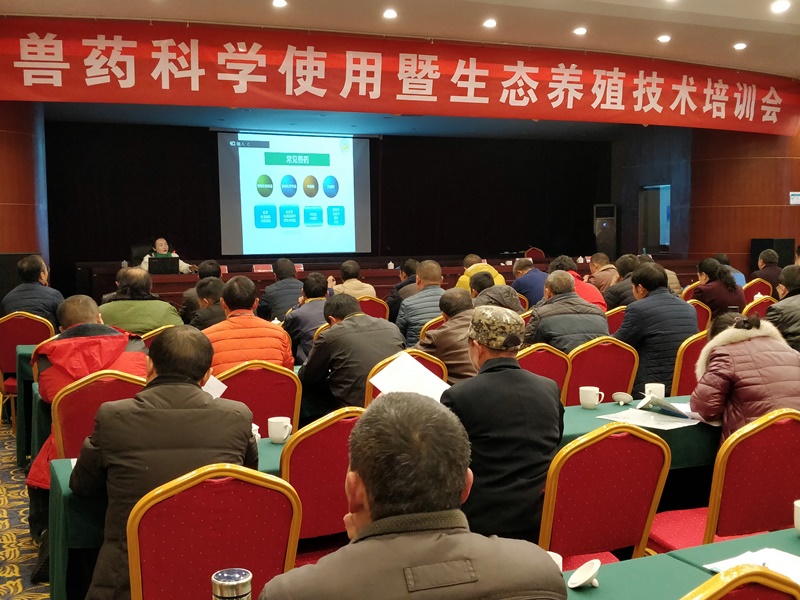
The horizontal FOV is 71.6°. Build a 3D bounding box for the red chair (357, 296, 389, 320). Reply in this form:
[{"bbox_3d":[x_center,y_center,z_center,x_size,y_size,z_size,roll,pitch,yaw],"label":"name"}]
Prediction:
[{"bbox_3d":[-0.376,0.396,5.485,0.450,0.920,0.560,-2,7,-16],"label":"red chair"}]

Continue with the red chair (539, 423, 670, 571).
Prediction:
[{"bbox_3d":[0.613,0.819,2.055,0.450,0.940,0.570,-2,7,-13],"label":"red chair"}]

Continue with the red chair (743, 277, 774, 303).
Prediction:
[{"bbox_3d":[4.229,0.188,6.925,0.450,0.920,0.560,-2,7,-16],"label":"red chair"}]

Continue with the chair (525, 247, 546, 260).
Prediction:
[{"bbox_3d":[2.740,-0.540,10.797,0.450,0.930,0.570,-2,7,-13],"label":"chair"}]

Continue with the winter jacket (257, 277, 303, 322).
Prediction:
[{"bbox_3d":[-1.068,0.116,5.103,0.520,0.660,0.450,-2,7,-14],"label":"winter jacket"}]

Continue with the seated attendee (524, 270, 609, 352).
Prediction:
[{"bbox_3d":[1.045,0.461,3.535,0.540,1.280,0.760,-2,7,-14],"label":"seated attendee"}]

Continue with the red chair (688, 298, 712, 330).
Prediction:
[{"bbox_3d":[2.451,0.425,5.058,0.450,0.920,0.560,-2,7,-16],"label":"red chair"}]

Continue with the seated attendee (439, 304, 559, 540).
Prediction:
[{"bbox_3d":[0.305,0.606,2.369,0.510,1.230,0.740,-2,7,-16],"label":"seated attendee"}]

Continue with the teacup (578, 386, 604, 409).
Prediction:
[{"bbox_3d":[0.820,0.417,2.352,0.113,0.080,0.083,4,8,35],"label":"teacup"}]

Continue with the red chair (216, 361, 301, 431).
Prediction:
[{"bbox_3d":[-0.714,0.711,2.813,0.450,0.930,0.570,-2,7,-15],"label":"red chair"}]

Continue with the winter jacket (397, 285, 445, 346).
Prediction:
[{"bbox_3d":[0.227,0.207,4.416,0.540,0.680,0.420,-2,7,-16],"label":"winter jacket"}]

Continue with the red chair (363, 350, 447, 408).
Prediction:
[{"bbox_3d":[-0.022,0.678,3.060,0.450,0.930,0.570,-2,7,-12],"label":"red chair"}]

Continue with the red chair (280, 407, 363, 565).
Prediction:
[{"bbox_3d":[-0.216,0.788,2.116,0.450,0.930,0.570,-2,7,-14],"label":"red chair"}]

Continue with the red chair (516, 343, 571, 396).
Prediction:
[{"bbox_3d":[0.673,0.656,3.241,0.450,0.920,0.560,-2,7,-14],"label":"red chair"}]

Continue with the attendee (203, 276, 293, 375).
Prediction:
[{"bbox_3d":[-0.797,0.515,2.898,0.530,1.300,0.780,-2,7,-14],"label":"attendee"}]

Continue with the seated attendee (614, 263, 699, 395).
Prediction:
[{"bbox_3d":[1.654,0.436,3.633,0.530,1.300,0.750,-3,7,-18],"label":"seated attendee"}]

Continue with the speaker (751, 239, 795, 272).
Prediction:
[{"bbox_3d":[6.019,-0.344,8.980,0.450,1.280,0.440,-2,7,-14],"label":"speaker"}]

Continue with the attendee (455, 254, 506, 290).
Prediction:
[{"bbox_3d":[0.766,0.180,5.742,0.550,1.270,0.780,-3,7,-18],"label":"attendee"}]

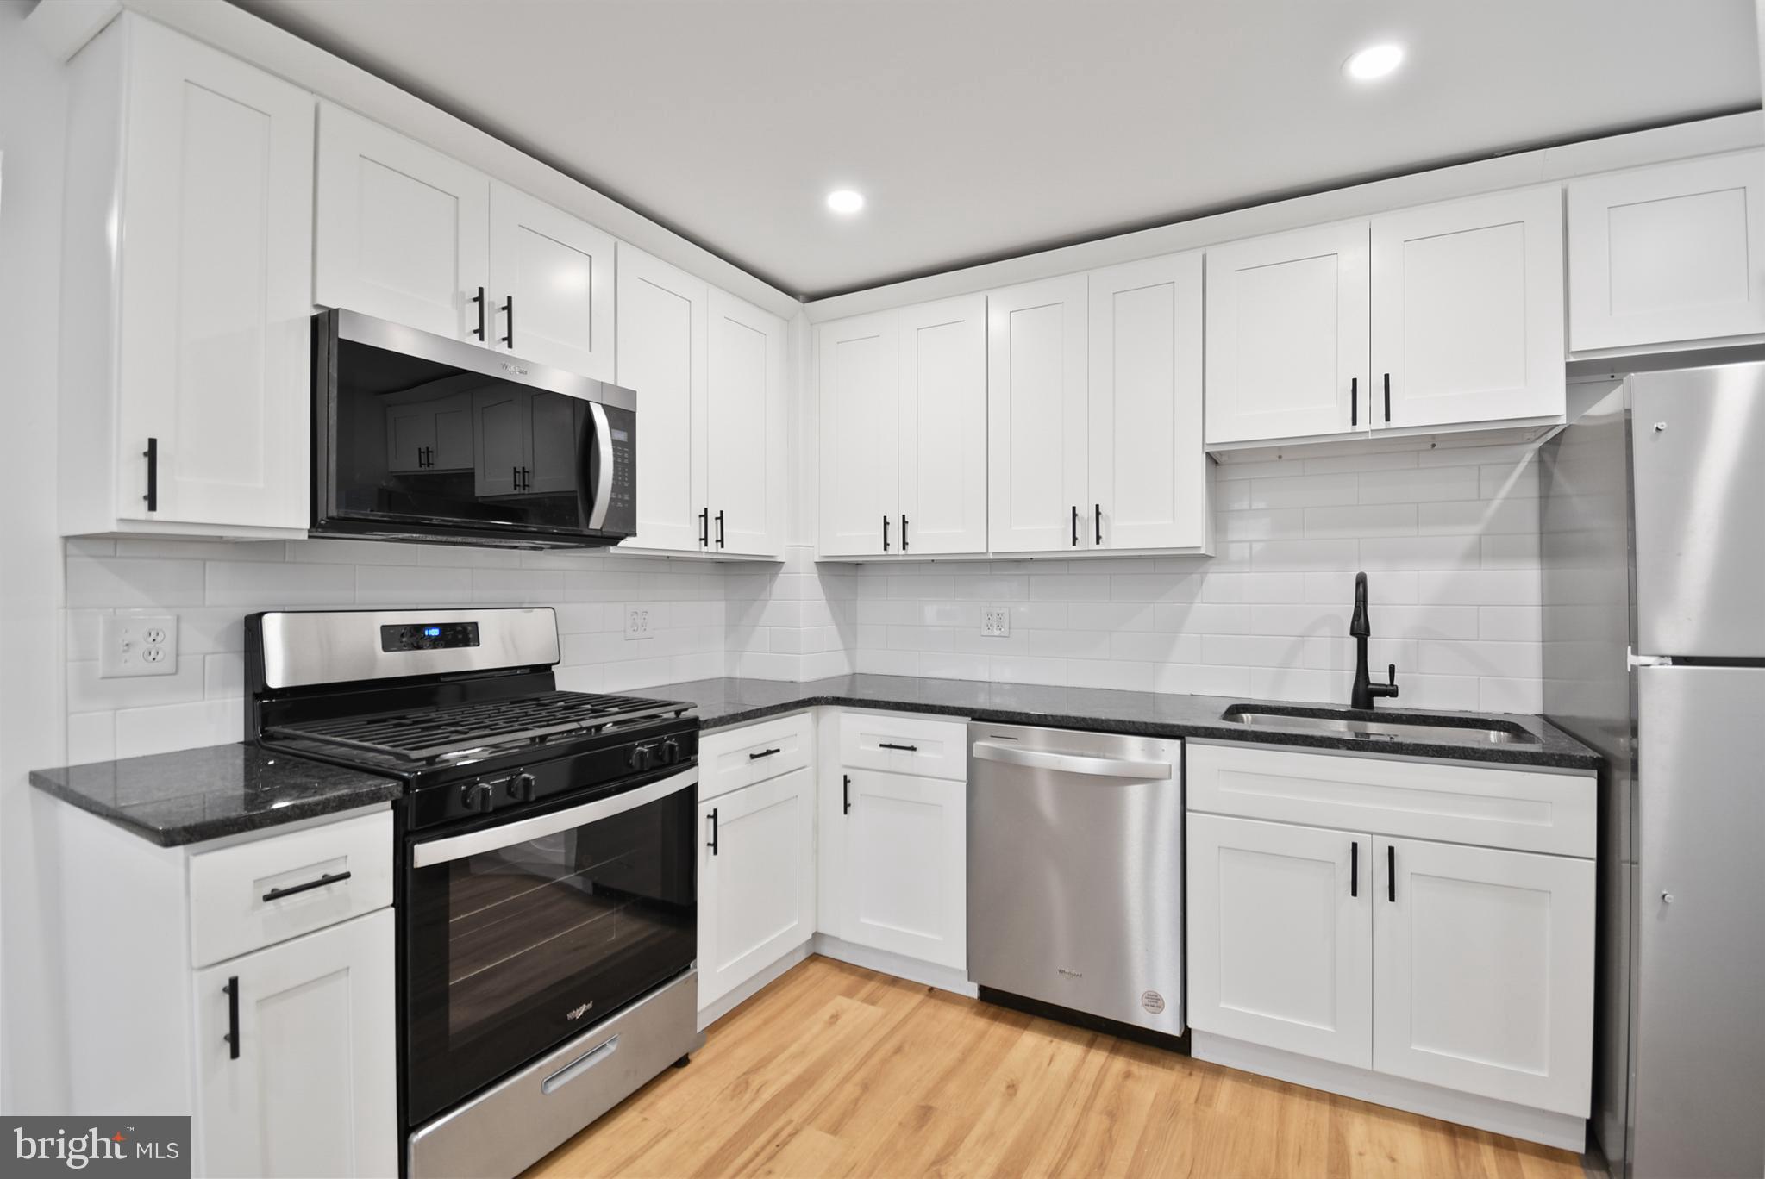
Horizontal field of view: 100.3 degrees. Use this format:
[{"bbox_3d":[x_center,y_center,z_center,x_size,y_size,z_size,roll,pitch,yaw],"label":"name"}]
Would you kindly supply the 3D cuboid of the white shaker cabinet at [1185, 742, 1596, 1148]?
[{"bbox_3d":[1.327,0.834,2.074,0.833,0.882,0.621,0,0,26],"label":"white shaker cabinet"}]

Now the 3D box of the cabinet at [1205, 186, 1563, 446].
[{"bbox_3d":[1.432,-0.727,2.198,0.841,0.603,0.324,0,0,26],"label":"cabinet"}]

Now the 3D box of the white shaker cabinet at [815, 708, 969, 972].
[{"bbox_3d":[0.166,0.794,2.646,0.526,0.805,0.621,0,0,26],"label":"white shaker cabinet"}]

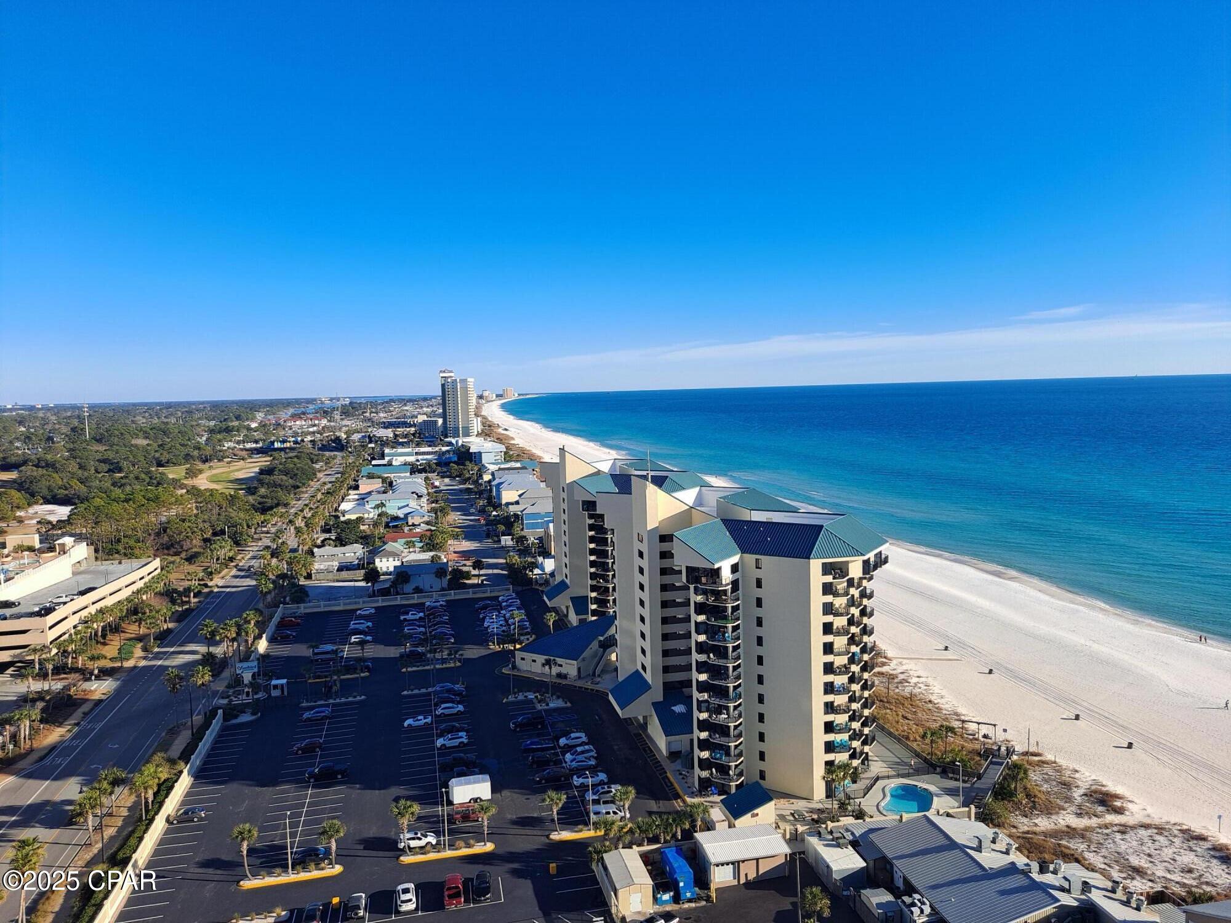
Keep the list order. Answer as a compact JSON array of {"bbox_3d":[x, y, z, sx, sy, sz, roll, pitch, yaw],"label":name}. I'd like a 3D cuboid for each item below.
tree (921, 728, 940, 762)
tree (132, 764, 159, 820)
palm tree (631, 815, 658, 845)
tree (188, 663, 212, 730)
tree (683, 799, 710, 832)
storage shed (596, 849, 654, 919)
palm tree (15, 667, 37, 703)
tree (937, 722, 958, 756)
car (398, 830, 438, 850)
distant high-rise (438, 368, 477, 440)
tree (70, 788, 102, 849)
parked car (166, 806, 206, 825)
[{"bbox_3d":[47.210,42.303,132.853,2.870,4.930,2.870,-3,5,-13],"label":"tree"},{"bbox_3d":[-62.844,44.233,118.807,3.500,7.680,3.500,-2,5,0],"label":"tree"},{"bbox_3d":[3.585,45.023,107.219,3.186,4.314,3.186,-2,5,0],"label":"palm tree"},{"bbox_3d":[-73.392,41.324,157.699,4.090,10.640,4.090,-3,5,-13],"label":"tree"},{"bbox_3d":[10.130,44.409,110.812,3.300,4.510,3.300,-2,5,0],"label":"tree"},{"bbox_3d":[1.389,46.322,98.788,3.850,3.250,7.400,-3,5,-13],"label":"storage shed"},{"bbox_3d":[-111.813,42.150,168.757,3.700,6.300,3.700,-2,5,0],"label":"palm tree"},{"bbox_3d":[49.023,41.129,131.164,3.100,5.450,3.100,-2,5,0],"label":"tree"},{"bbox_3d":[-25.063,48.188,112.908,4.660,1.650,1.850,-2,5,1],"label":"car"},{"bbox_3d":[-168.418,-57.264,950.653,38.000,80.590,40.000,-3,5,-13],"label":"distant high-rise"},{"bbox_3d":[-66.620,44.905,111.874,3.900,7.710,3.900,-2,5,0],"label":"tree"},{"bbox_3d":[-57.208,47.148,118.510,4.550,1.600,1.820,-3,5,-14],"label":"parked car"}]

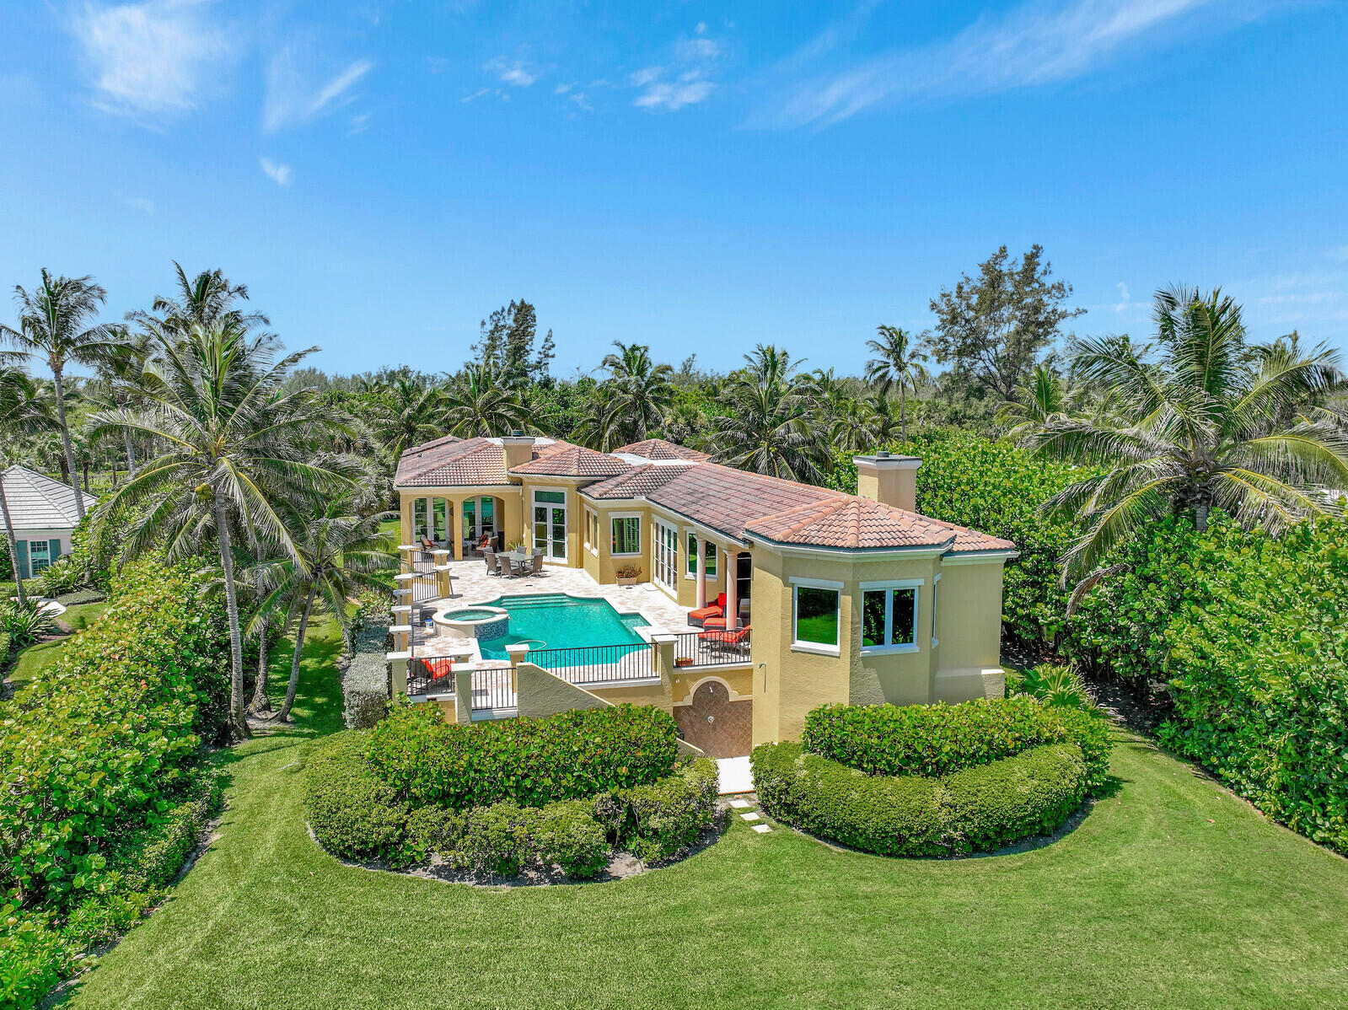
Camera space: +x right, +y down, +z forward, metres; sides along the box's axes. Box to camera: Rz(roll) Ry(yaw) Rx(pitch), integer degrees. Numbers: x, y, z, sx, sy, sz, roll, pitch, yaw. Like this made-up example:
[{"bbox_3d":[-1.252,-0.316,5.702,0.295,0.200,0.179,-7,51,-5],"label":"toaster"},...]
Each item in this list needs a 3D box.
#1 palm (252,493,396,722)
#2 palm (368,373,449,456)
[{"bbox_3d":[-10.344,3.102,28.030,4.350,6.940,4.350,0,7,0],"label":"palm"},{"bbox_3d":[-19.374,-4.519,68.964,6.800,10.150,6.800,0,7,0],"label":"palm"}]

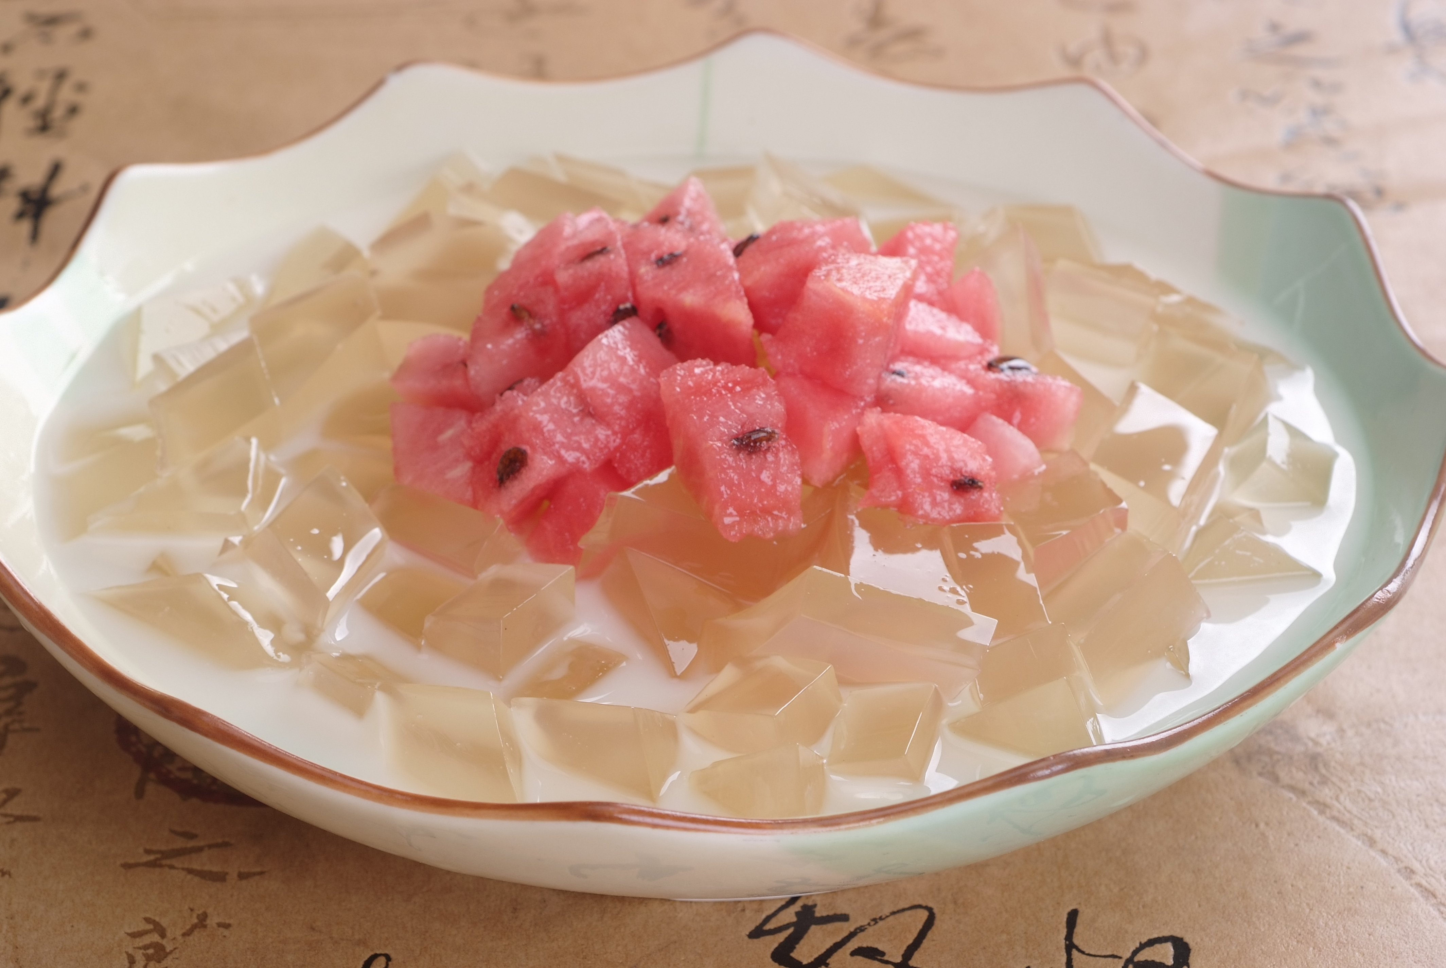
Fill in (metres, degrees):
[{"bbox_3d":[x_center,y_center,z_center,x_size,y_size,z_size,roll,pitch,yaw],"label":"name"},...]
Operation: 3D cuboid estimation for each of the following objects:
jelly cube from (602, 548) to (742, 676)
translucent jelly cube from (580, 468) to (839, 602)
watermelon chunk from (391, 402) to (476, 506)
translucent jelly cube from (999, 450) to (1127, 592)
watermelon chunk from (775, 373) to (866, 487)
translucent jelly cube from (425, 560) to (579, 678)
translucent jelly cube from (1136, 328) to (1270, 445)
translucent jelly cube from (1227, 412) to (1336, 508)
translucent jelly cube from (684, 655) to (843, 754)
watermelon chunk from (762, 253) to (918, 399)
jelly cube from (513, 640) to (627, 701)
[{"bbox_3d":[-0.009,0.026,0.615,0.021,0.014,0.020,20,52,-40],"label":"jelly cube"},{"bbox_3d":[-0.001,0.011,0.608,0.037,0.017,0.020,16,35,24],"label":"translucent jelly cube"},{"bbox_3d":[-0.045,-0.009,0.599,0.015,0.016,0.015,7,29,9],"label":"watermelon chunk"},{"bbox_3d":[0.053,0.009,0.590,0.020,0.017,0.018,-19,40,-26],"label":"translucent jelly cube"},{"bbox_3d":[0.017,-0.013,0.595,0.016,0.017,0.017,-21,38,-36],"label":"watermelon chunk"},{"bbox_3d":[-0.034,0.024,0.568,0.015,0.016,0.020,6,27,30],"label":"translucent jelly cube"},{"bbox_3d":[0.087,-0.014,0.660,0.019,0.017,0.018,16,75,21],"label":"translucent jelly cube"},{"bbox_3d":[0.107,-0.002,0.692,0.016,0.011,0.015,32,35,-15],"label":"translucent jelly cube"},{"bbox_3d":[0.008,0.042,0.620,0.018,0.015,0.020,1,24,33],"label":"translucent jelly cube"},{"bbox_3d":[0.023,-0.030,0.651,0.017,0.017,0.023,21,25,8],"label":"watermelon chunk"},{"bbox_3d":[-0.025,0.036,0.590,0.013,0.014,0.020,16,35,24],"label":"jelly cube"}]

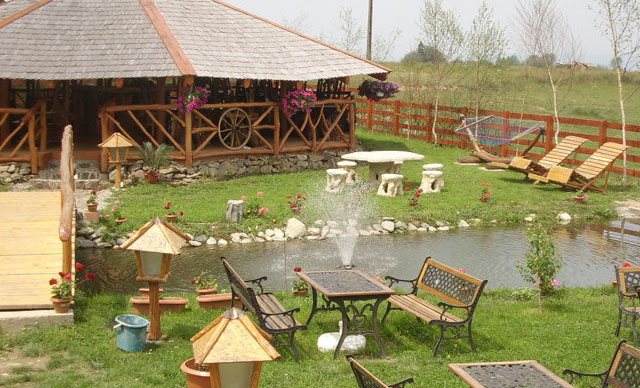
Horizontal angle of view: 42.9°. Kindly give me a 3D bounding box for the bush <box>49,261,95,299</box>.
[{"bbox_3d":[-2.894,1.009,9.493,0.500,0.410,0.420,1,8,0],"label":"bush"}]

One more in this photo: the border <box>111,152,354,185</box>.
[{"bbox_3d":[-2.016,-0.789,21.641,7.158,0.750,0.700,-4,10,-39],"label":"border"}]

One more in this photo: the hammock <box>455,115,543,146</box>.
[{"bbox_3d":[4.634,-1.639,21.000,1.050,0.680,2.250,-2,9,-21],"label":"hammock"}]

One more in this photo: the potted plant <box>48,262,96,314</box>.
[{"bbox_3d":[-2.900,1.103,9.493,0.500,0.570,0.420,1,8,0],"label":"potted plant"}]

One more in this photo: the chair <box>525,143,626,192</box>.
[{"bbox_3d":[5.652,-0.567,17.753,1.950,1.000,0.720,-1,8,-20],"label":"chair"}]

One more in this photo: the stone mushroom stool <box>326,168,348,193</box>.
[{"bbox_3d":[0.413,-0.316,18.818,0.500,0.450,0.500,2,8,1],"label":"stone mushroom stool"}]

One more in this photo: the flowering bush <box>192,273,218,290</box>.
[{"bbox_3d":[-1.478,1.119,10.407,0.340,0.220,0.300,1,8,0],"label":"flowering bush"}]

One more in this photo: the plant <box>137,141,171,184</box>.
[{"bbox_3d":[-4.024,-0.751,19.632,0.880,0.930,0.850,1,8,0],"label":"plant"}]

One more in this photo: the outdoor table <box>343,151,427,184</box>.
[{"bbox_3d":[1.526,-0.618,20.043,2.000,0.710,1.750,1,8,0],"label":"outdoor table"}]

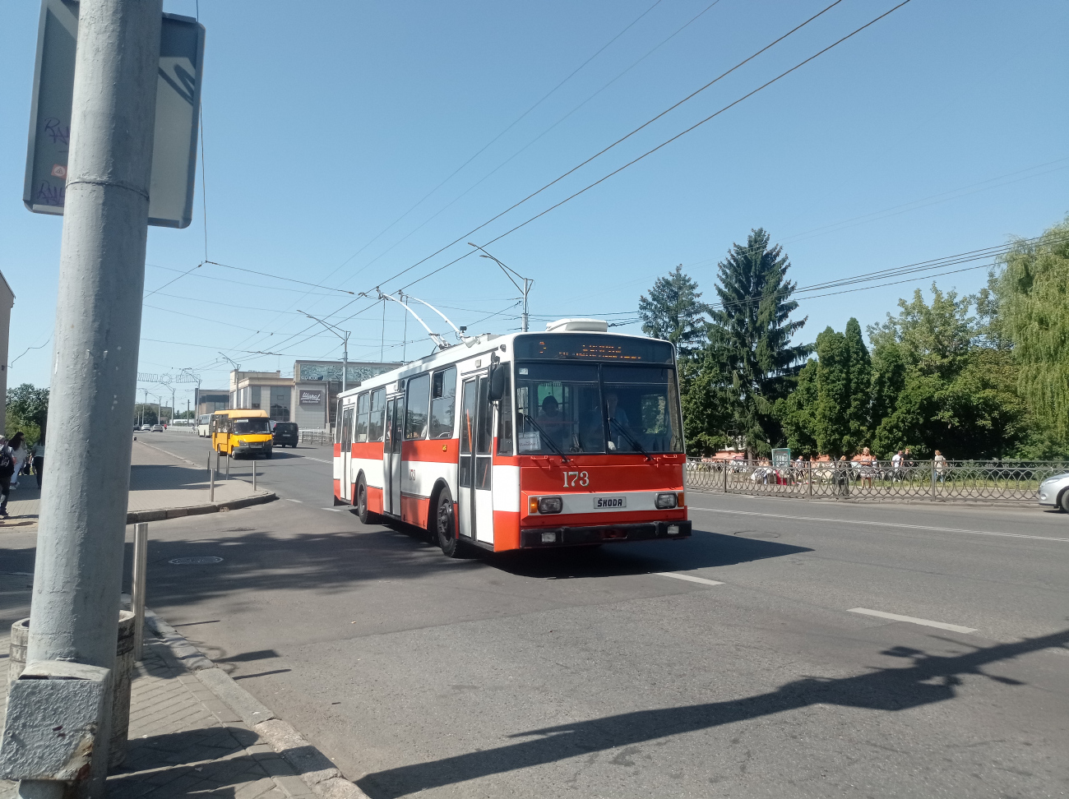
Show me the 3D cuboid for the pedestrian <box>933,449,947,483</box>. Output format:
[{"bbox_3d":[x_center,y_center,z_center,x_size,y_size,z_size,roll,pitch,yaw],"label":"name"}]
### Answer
[{"bbox_3d":[18.700,3.140,39.800,0.550,1.640,0.480,0,-3,6],"label":"pedestrian"}]

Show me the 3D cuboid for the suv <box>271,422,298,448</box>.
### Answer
[{"bbox_3d":[-19.200,2.680,65.500,1.880,1.880,4.800,2,-4,-25],"label":"suv"}]

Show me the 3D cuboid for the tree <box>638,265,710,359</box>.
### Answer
[{"bbox_3d":[10.300,-2.250,63.000,6.000,15.100,6.000,0,-3,0],"label":"tree"}]

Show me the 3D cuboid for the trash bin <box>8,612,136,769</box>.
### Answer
[{"bbox_3d":[-2.070,1.303,3.864,0.490,0.615,0.490,1,-3,0],"label":"trash bin"}]

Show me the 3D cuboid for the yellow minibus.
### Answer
[{"bbox_3d":[-16.450,1.960,48.600,2.050,2.620,5.700,2,-4,-30],"label":"yellow minibus"}]

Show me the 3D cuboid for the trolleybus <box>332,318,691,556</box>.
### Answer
[{"bbox_3d":[-1.315,0.796,15.358,2.500,3.200,11.340,1,-3,-23],"label":"trolleybus"}]

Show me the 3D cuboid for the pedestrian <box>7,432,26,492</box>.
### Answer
[{"bbox_3d":[-14.520,1.725,24.200,0.550,1.640,0.480,2,-4,-21],"label":"pedestrian"}]

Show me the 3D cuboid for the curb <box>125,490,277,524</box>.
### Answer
[{"bbox_3d":[-8.050,2.660,21.500,0.500,0.200,7.300,0,-3,7],"label":"curb"}]

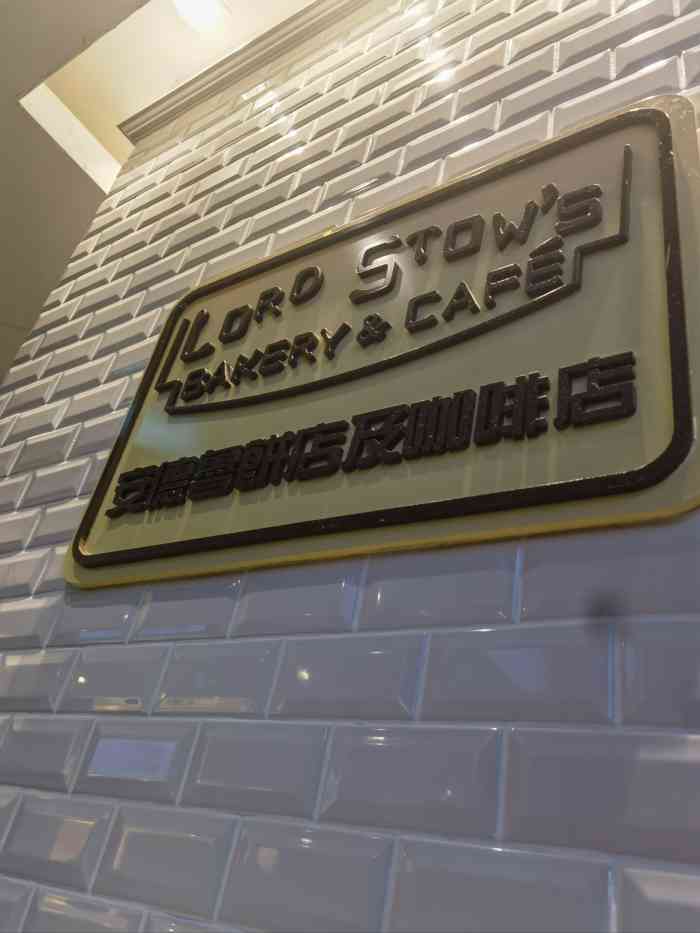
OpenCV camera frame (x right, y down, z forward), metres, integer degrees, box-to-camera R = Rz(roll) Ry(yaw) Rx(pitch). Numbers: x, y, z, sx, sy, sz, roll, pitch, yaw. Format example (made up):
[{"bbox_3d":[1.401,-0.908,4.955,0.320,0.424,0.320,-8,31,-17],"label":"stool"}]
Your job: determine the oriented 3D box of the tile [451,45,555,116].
[{"bbox_3d":[0.214,-0.545,1.031,0.150,0.075,0.010,-11,-39,33],"label":"tile"}]

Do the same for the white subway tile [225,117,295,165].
[{"bbox_3d":[-0.183,-0.650,1.446,0.150,0.075,0.010,-11,-39,33],"label":"white subway tile"}]

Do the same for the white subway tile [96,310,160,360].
[{"bbox_3d":[-0.396,-0.239,1.281,0.150,0.075,0.010,-11,-39,33],"label":"white subway tile"}]

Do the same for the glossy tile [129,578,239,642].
[{"bbox_3d":[-0.182,0.150,0.784,0.150,0.075,0.010,-11,-39,33],"label":"glossy tile"}]

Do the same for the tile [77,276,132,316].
[{"bbox_3d":[-0.493,-0.342,1.446,0.150,0.075,0.010,-11,-39,33],"label":"tile"}]

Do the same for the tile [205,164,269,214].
[{"bbox_3d":[-0.212,-0.521,1.363,0.150,0.075,0.010,-11,-39,33],"label":"tile"}]

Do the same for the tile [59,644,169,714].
[{"bbox_3d":[-0.259,0.227,0.784,0.150,0.075,0.010,-11,-39,33],"label":"tile"}]

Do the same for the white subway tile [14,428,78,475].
[{"bbox_3d":[-0.502,-0.033,1.198,0.150,0.075,0.010,-11,-39,33],"label":"white subway tile"}]

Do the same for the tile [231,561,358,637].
[{"bbox_3d":[-0.056,0.125,0.701,0.150,0.075,0.010,-11,-39,33],"label":"tile"}]

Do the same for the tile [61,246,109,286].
[{"bbox_3d":[-0.590,-0.446,1.612,0.150,0.075,0.010,-11,-39,33],"label":"tile"}]

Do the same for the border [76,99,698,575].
[{"bbox_3d":[-0.014,-0.128,0.841,0.741,0.480,0.012,-11,-39,33],"label":"border"}]

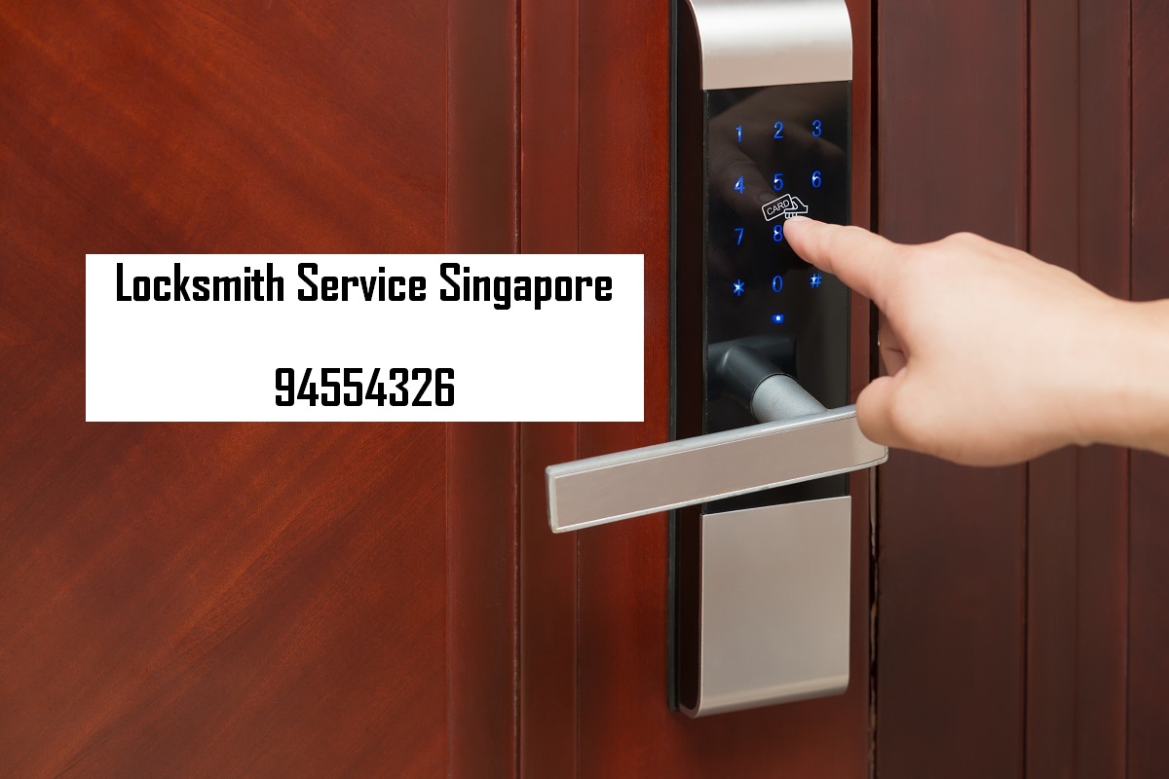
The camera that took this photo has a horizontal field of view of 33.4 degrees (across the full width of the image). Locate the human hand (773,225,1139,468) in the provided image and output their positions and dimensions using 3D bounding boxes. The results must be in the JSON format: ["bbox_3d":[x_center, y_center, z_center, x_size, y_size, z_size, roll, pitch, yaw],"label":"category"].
[{"bbox_3d":[0.149,-0.019,0.745,0.085,0.085,0.172,-11,21,-42],"label":"human hand"}]

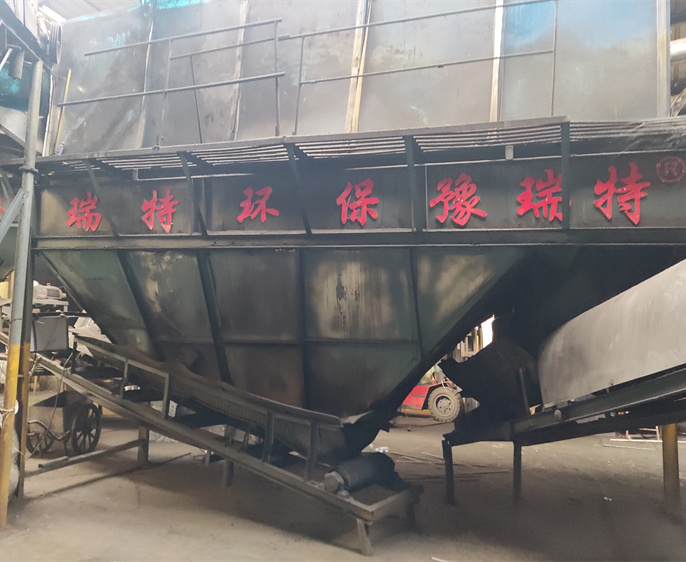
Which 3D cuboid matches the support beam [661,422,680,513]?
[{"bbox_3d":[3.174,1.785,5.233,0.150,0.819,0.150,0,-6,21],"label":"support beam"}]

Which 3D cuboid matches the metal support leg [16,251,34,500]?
[{"bbox_3d":[-2.943,0.876,5.019,0.090,2.282,0.090,0,-6,21],"label":"metal support leg"}]

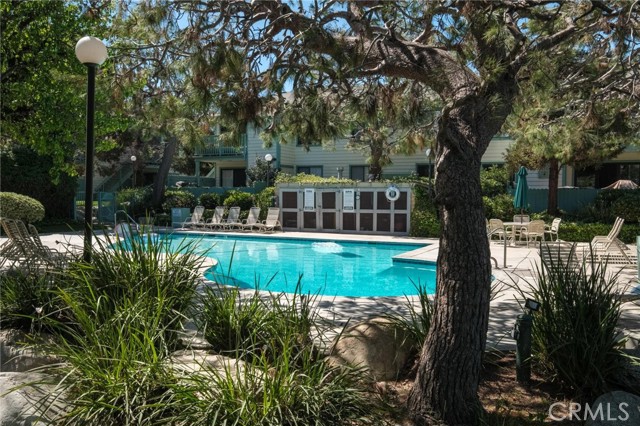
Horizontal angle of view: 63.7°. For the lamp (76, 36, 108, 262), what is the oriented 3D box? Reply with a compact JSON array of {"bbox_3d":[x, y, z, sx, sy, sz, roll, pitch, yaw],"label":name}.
[{"bbox_3d":[-2.745,-0.482,6.150,0.380,3.250,0.380,0,2,0],"label":"lamp"}]

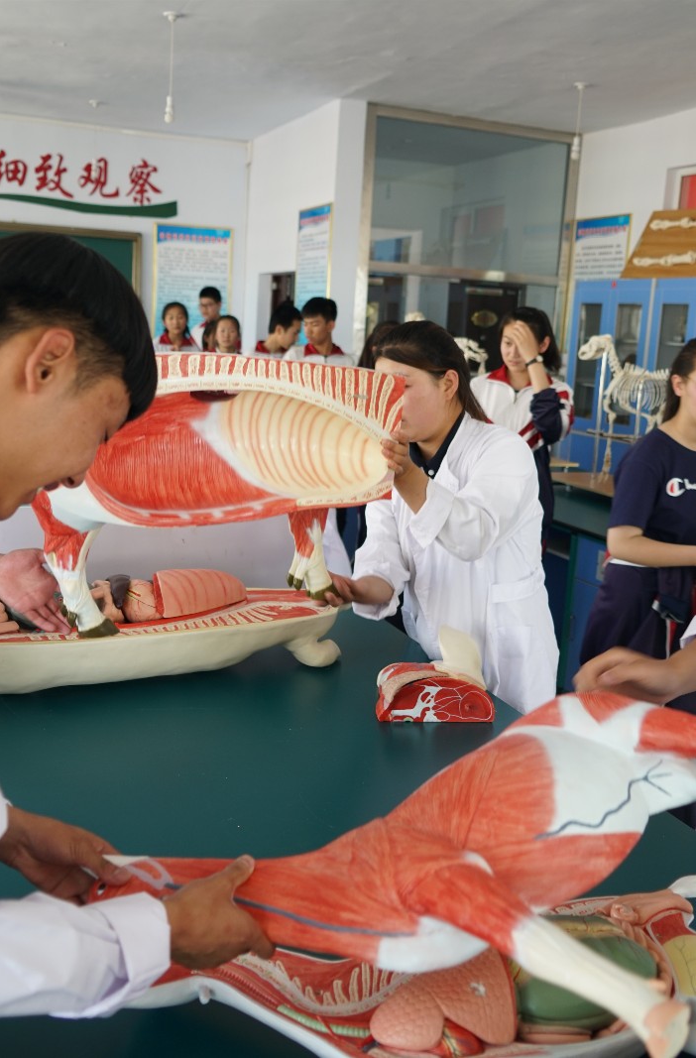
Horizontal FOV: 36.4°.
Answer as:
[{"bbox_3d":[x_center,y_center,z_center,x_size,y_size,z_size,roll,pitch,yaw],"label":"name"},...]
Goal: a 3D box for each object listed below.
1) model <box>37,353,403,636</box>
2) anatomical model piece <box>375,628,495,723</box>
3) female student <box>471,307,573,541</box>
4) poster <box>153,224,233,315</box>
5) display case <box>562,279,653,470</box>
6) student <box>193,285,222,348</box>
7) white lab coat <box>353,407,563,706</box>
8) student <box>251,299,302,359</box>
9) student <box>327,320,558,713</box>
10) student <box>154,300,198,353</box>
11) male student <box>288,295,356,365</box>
[{"bbox_3d":[-0.256,-0.071,2.070,0.750,0.520,0.200,-3,13,-27],"label":"model"},{"bbox_3d":[0.169,0.285,2.151,0.235,0.155,0.200,2,12,-7],"label":"anatomical model piece"},{"bbox_3d":[0.634,-0.016,4.109,0.460,1.647,0.340,8,12,25],"label":"female student"},{"bbox_3d":[-1.527,-2.409,10.492,0.784,1.145,0.025,-2,12,-22],"label":"poster"},{"bbox_3d":[2.045,-0.854,7.836,0.450,1.905,0.970,-1,12,-21],"label":"display case"},{"bbox_3d":[-1.056,-0.931,7.844,0.460,1.700,0.280,6,12,12],"label":"student"},{"bbox_3d":[0.281,0.176,2.715,0.530,0.950,0.470,0,12,-17],"label":"white lab coat"},{"bbox_3d":[-0.403,-0.435,5.960,0.330,1.655,0.460,5,11,11],"label":"student"},{"bbox_3d":[0.233,0.267,2.706,0.620,1.560,0.480,0,12,-17],"label":"student"},{"bbox_3d":[-1.208,-0.741,7.358,0.440,1.637,0.280,1,11,-8],"label":"student"},{"bbox_3d":[-0.186,-0.478,6.030,0.470,1.640,0.290,5,12,10],"label":"male student"}]

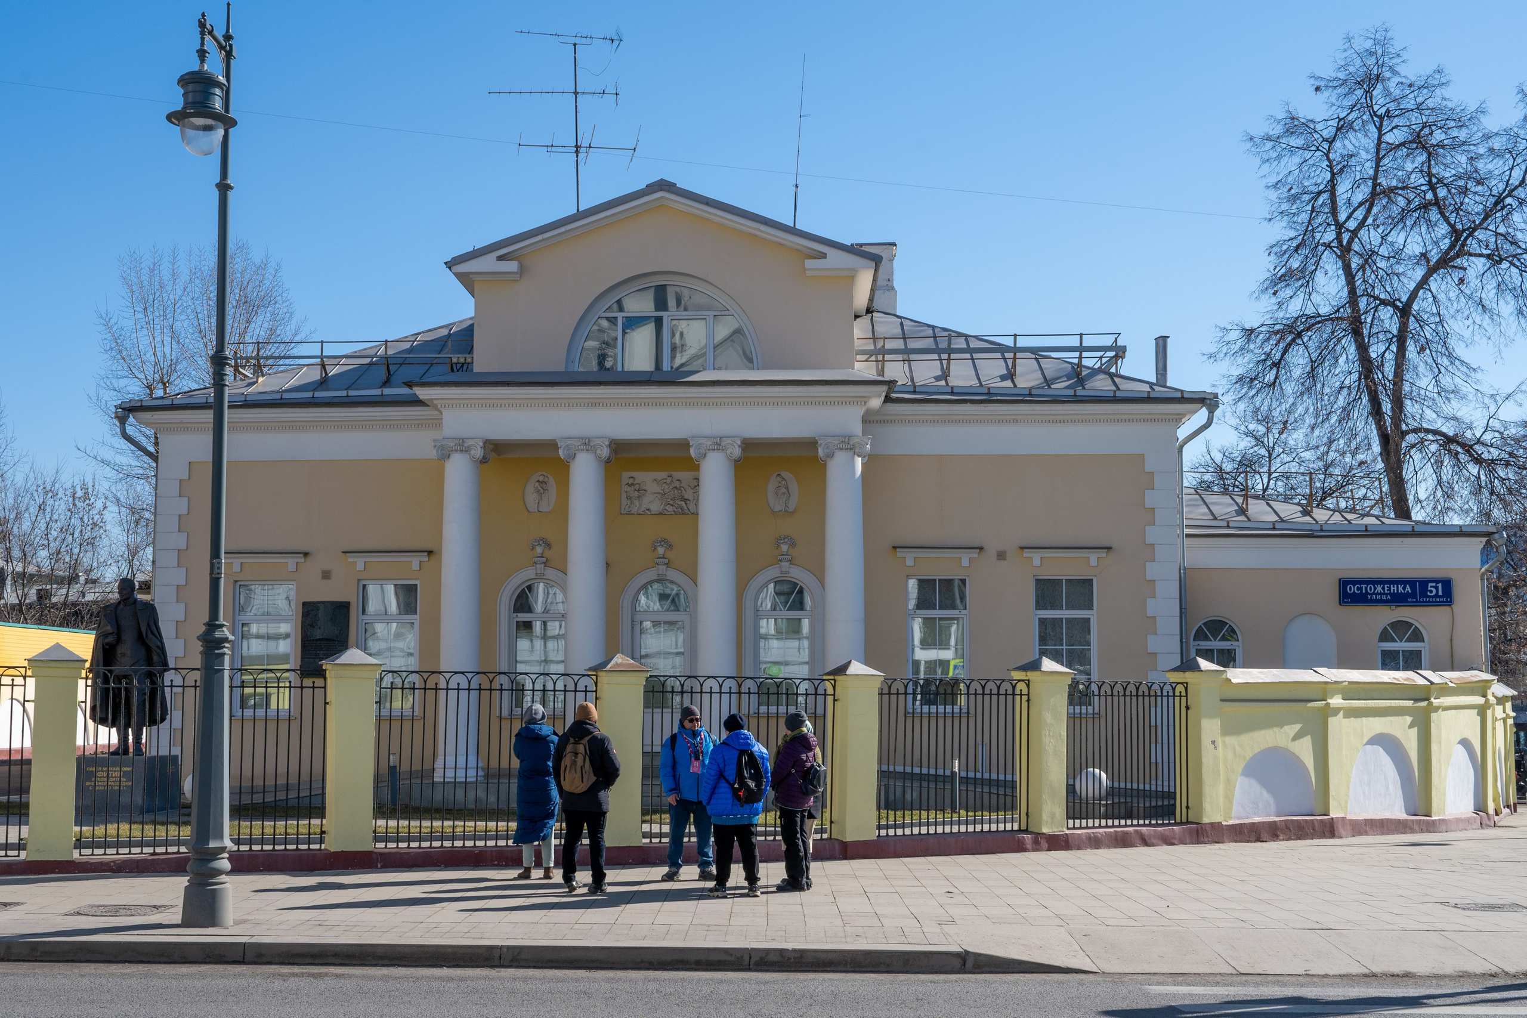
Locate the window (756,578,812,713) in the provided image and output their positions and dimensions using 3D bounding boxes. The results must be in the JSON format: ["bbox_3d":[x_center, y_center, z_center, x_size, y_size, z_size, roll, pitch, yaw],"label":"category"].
[{"bbox_3d":[0.355,2.382,25.950,0.980,2.366,0.200,0,-5,2],"label":"window"}]

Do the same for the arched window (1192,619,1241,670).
[{"bbox_3d":[8.704,3.030,28.500,0.970,1.867,0.200,0,-5,1],"label":"arched window"}]

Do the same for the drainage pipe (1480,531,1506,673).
[{"bbox_3d":[13.110,2.587,26.676,0.430,4.350,0.350,0,-5,2],"label":"drainage pipe"}]

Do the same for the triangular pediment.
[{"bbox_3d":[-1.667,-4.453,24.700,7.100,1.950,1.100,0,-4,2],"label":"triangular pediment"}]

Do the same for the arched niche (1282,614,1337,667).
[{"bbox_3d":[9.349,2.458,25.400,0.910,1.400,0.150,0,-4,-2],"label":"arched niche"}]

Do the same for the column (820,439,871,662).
[{"bbox_3d":[1.354,1.639,24.600,0.850,5.608,0.850,0,-5,2],"label":"column"}]

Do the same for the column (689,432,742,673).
[{"bbox_3d":[-0.721,1.545,22.900,0.820,5.300,0.820,0,-4,2],"label":"column"}]

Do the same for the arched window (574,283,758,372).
[{"bbox_3d":[-1.615,-3.021,24.656,3.006,1.487,0.250,0,-5,2],"label":"arched window"}]

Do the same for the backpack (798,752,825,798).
[{"bbox_3d":[0.452,2.503,13.900,0.170,0.403,0.270,-2,-5,25],"label":"backpack"}]

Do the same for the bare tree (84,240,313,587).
[{"bbox_3d":[-16.581,-0.492,43.207,6.200,14.814,6.000,0,-5,2],"label":"bare tree"}]

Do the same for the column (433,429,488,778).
[{"bbox_3d":[-4.586,1.513,22.554,0.860,5.223,0.840,0,-5,2],"label":"column"}]

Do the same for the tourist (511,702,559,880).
[{"bbox_3d":[-2.247,2.773,14.600,0.500,1.730,0.420,1,-4,-12],"label":"tourist"}]

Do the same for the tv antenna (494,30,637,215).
[{"bbox_3d":[-3.597,-6.956,27.712,2.754,4.134,2.100,1,-5,-10],"label":"tv antenna"}]

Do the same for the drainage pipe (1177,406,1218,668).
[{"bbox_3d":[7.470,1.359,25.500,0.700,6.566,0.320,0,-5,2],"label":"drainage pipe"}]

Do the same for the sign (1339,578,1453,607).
[{"bbox_3d":[10.744,1.410,25.200,1.920,0.460,0.120,0,-4,-2],"label":"sign"}]

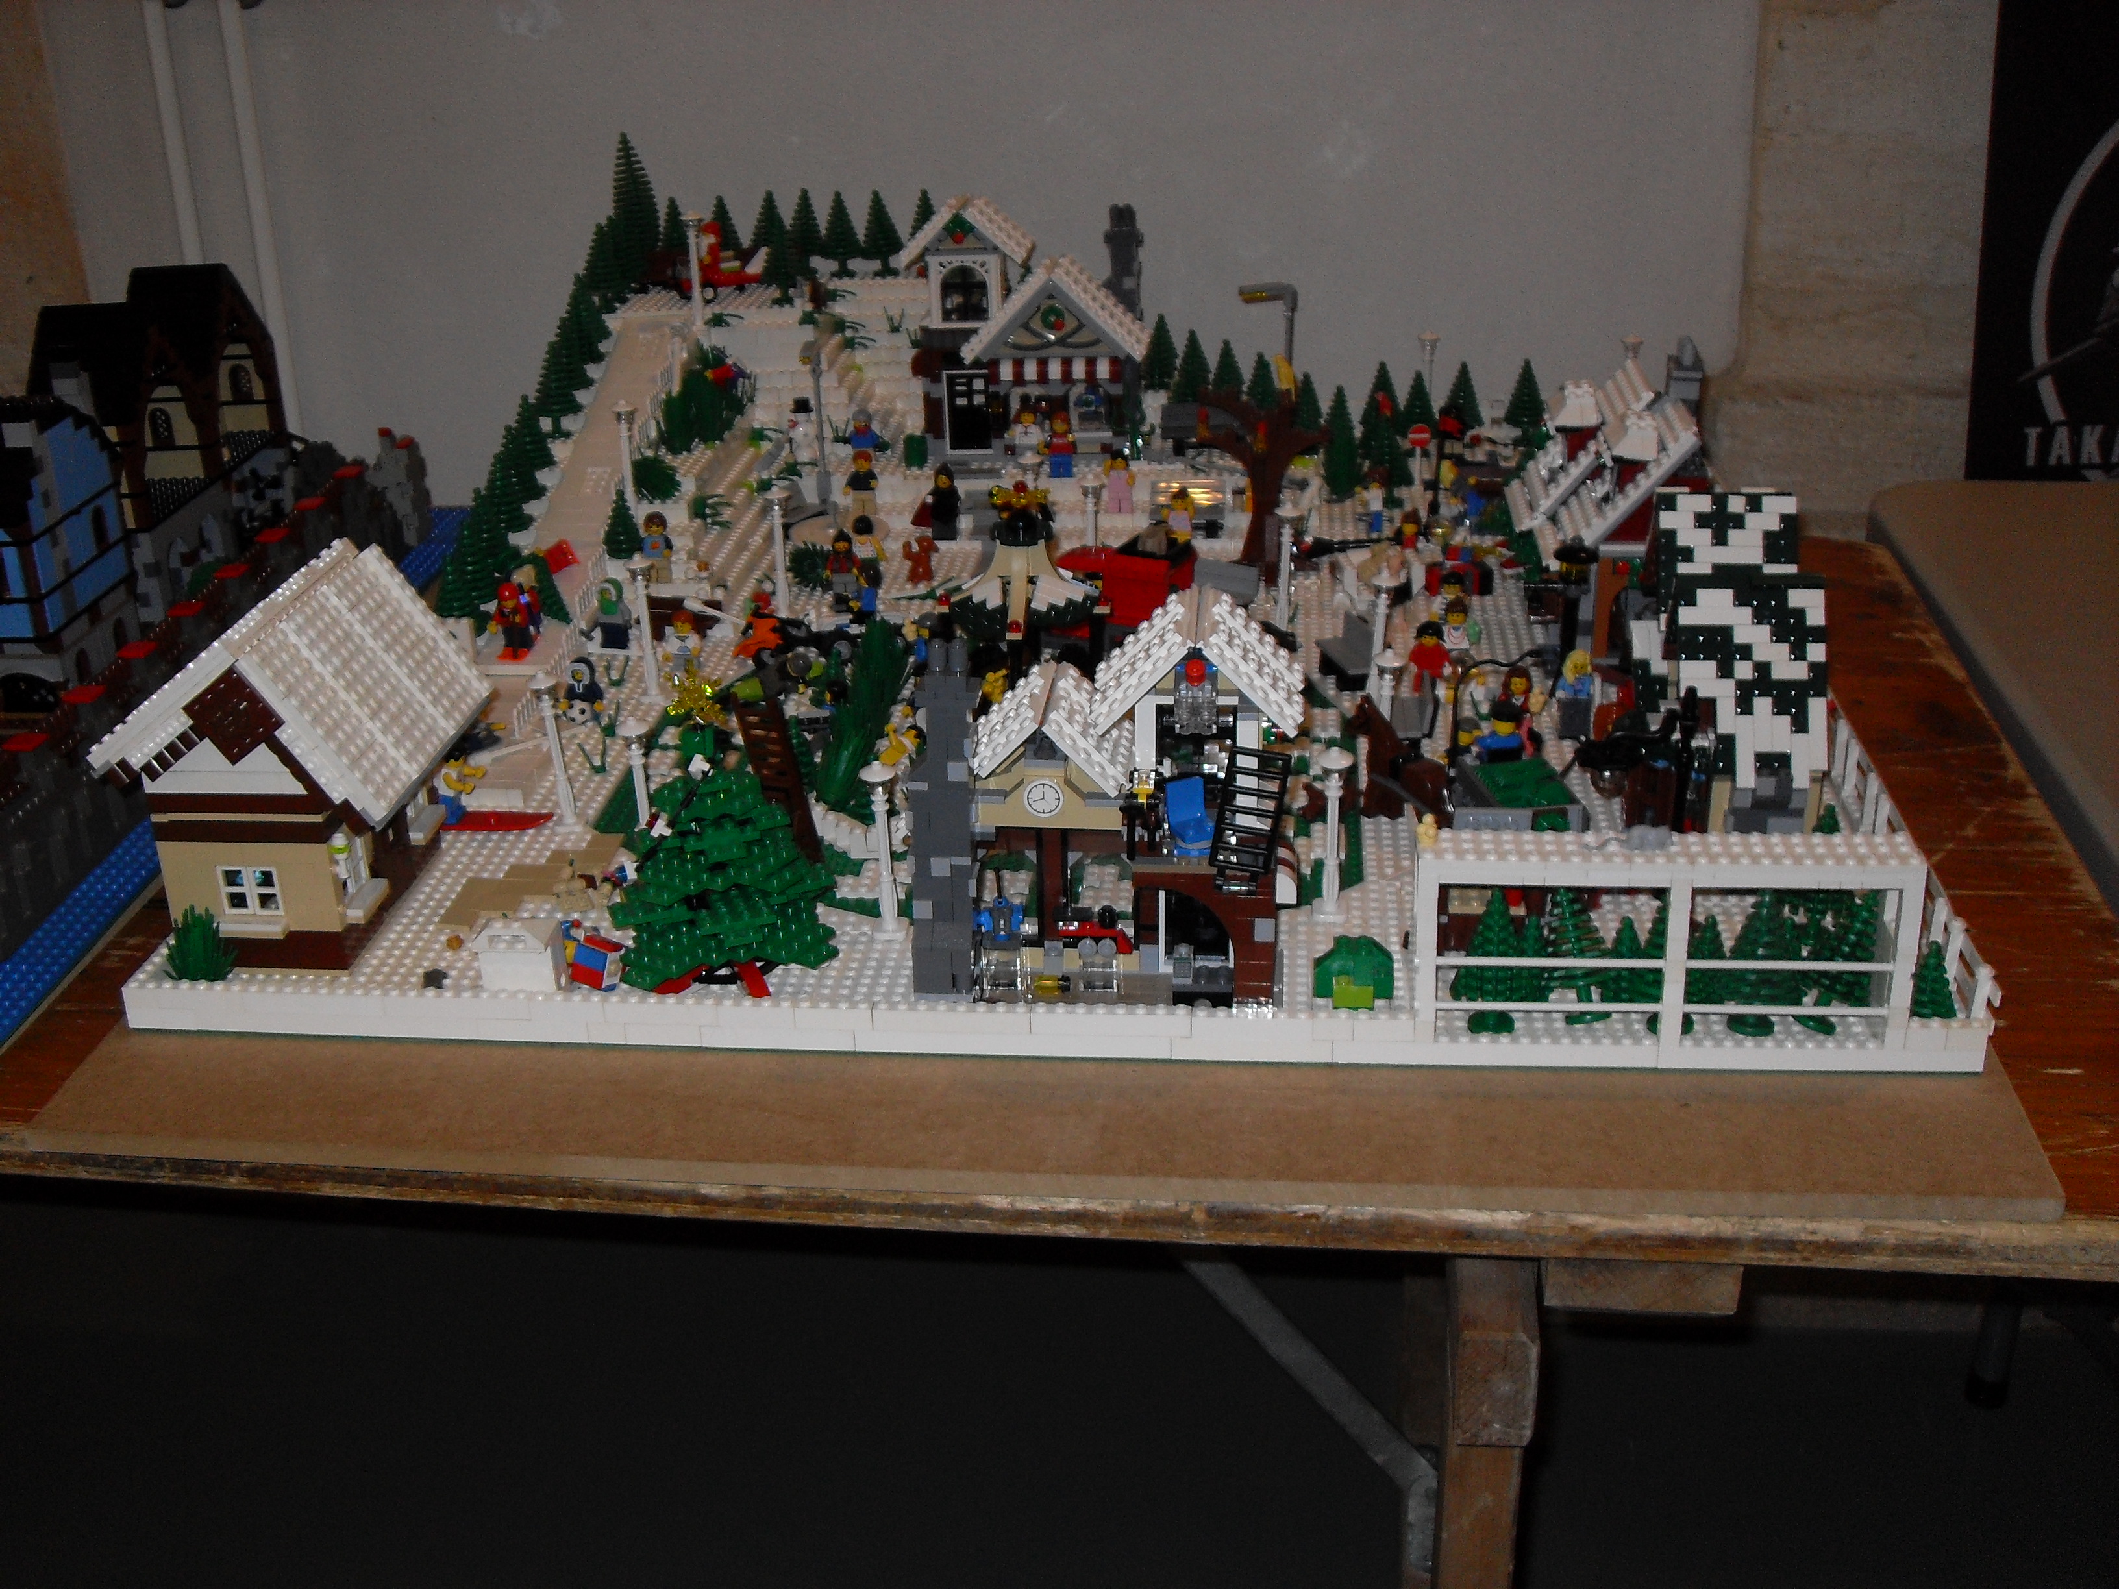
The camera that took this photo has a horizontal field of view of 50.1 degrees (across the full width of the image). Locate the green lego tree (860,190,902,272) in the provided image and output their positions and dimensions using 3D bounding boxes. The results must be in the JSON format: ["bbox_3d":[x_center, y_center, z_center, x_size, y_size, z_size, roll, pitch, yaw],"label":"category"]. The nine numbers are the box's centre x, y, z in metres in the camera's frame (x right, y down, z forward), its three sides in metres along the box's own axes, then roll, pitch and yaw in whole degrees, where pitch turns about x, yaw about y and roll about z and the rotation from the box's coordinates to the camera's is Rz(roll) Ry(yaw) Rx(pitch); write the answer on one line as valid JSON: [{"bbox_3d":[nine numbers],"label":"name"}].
[{"bbox_3d":[-0.132,-0.414,1.666,0.033,0.064,0.033,1,23,6],"label":"green lego tree"}]

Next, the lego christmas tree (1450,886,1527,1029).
[{"bbox_3d":[0.167,0.063,0.886,0.029,0.061,0.029,1,24,6],"label":"lego christmas tree"}]

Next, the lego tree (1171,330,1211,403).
[{"bbox_3d":[0.097,-0.310,1.660,0.030,0.062,0.030,1,24,6],"label":"lego tree"}]

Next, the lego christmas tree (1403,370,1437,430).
[{"bbox_3d":[0.261,-0.276,1.642,0.030,0.062,0.030,1,24,6],"label":"lego christmas tree"}]

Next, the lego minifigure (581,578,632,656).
[{"bbox_3d":[-0.262,-0.105,1.322,0.026,0.041,0.016,2,23,10],"label":"lego minifigure"}]

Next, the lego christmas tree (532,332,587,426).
[{"bbox_3d":[-0.316,-0.255,1.420,0.029,0.063,0.029,1,24,6],"label":"lego christmas tree"}]

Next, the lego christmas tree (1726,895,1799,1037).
[{"bbox_3d":[0.272,0.063,0.878,0.030,0.062,0.030,1,24,6],"label":"lego christmas tree"}]

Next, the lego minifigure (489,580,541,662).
[{"bbox_3d":[-0.311,-0.099,1.290,0.026,0.044,0.020,6,24,17],"label":"lego minifigure"}]

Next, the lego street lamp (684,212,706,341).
[{"bbox_3d":[-0.239,-0.344,1.492,0.016,0.081,0.016,1,23,6],"label":"lego street lamp"}]

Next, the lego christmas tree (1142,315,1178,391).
[{"bbox_3d":[0.074,-0.326,1.675,0.030,0.062,0.030,1,24,6],"label":"lego christmas tree"}]

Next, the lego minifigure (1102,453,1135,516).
[{"bbox_3d":[0.039,-0.203,1.475,0.022,0.041,0.014,1,24,6],"label":"lego minifigure"}]

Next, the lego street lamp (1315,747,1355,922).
[{"bbox_3d":[0.116,0.015,0.961,0.016,0.079,0.016,1,24,6],"label":"lego street lamp"}]

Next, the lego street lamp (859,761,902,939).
[{"bbox_3d":[-0.074,0.023,0.956,0.016,0.080,0.016,-1,23,7],"label":"lego street lamp"}]

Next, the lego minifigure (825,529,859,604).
[{"bbox_3d":[-0.136,-0.144,1.425,0.023,0.045,0.014,-2,23,1],"label":"lego minifigure"}]

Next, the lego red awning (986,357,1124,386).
[{"bbox_3d":[-0.003,-0.281,1.505,0.089,0.017,0.015,1,24,6],"label":"lego red awning"}]

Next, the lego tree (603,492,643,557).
[{"bbox_3d":[-0.250,-0.154,1.292,0.021,0.038,0.021,1,24,6],"label":"lego tree"}]

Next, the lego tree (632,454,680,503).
[{"bbox_3d":[-0.250,-0.196,1.402,0.029,0.028,0.031,1,23,6],"label":"lego tree"}]

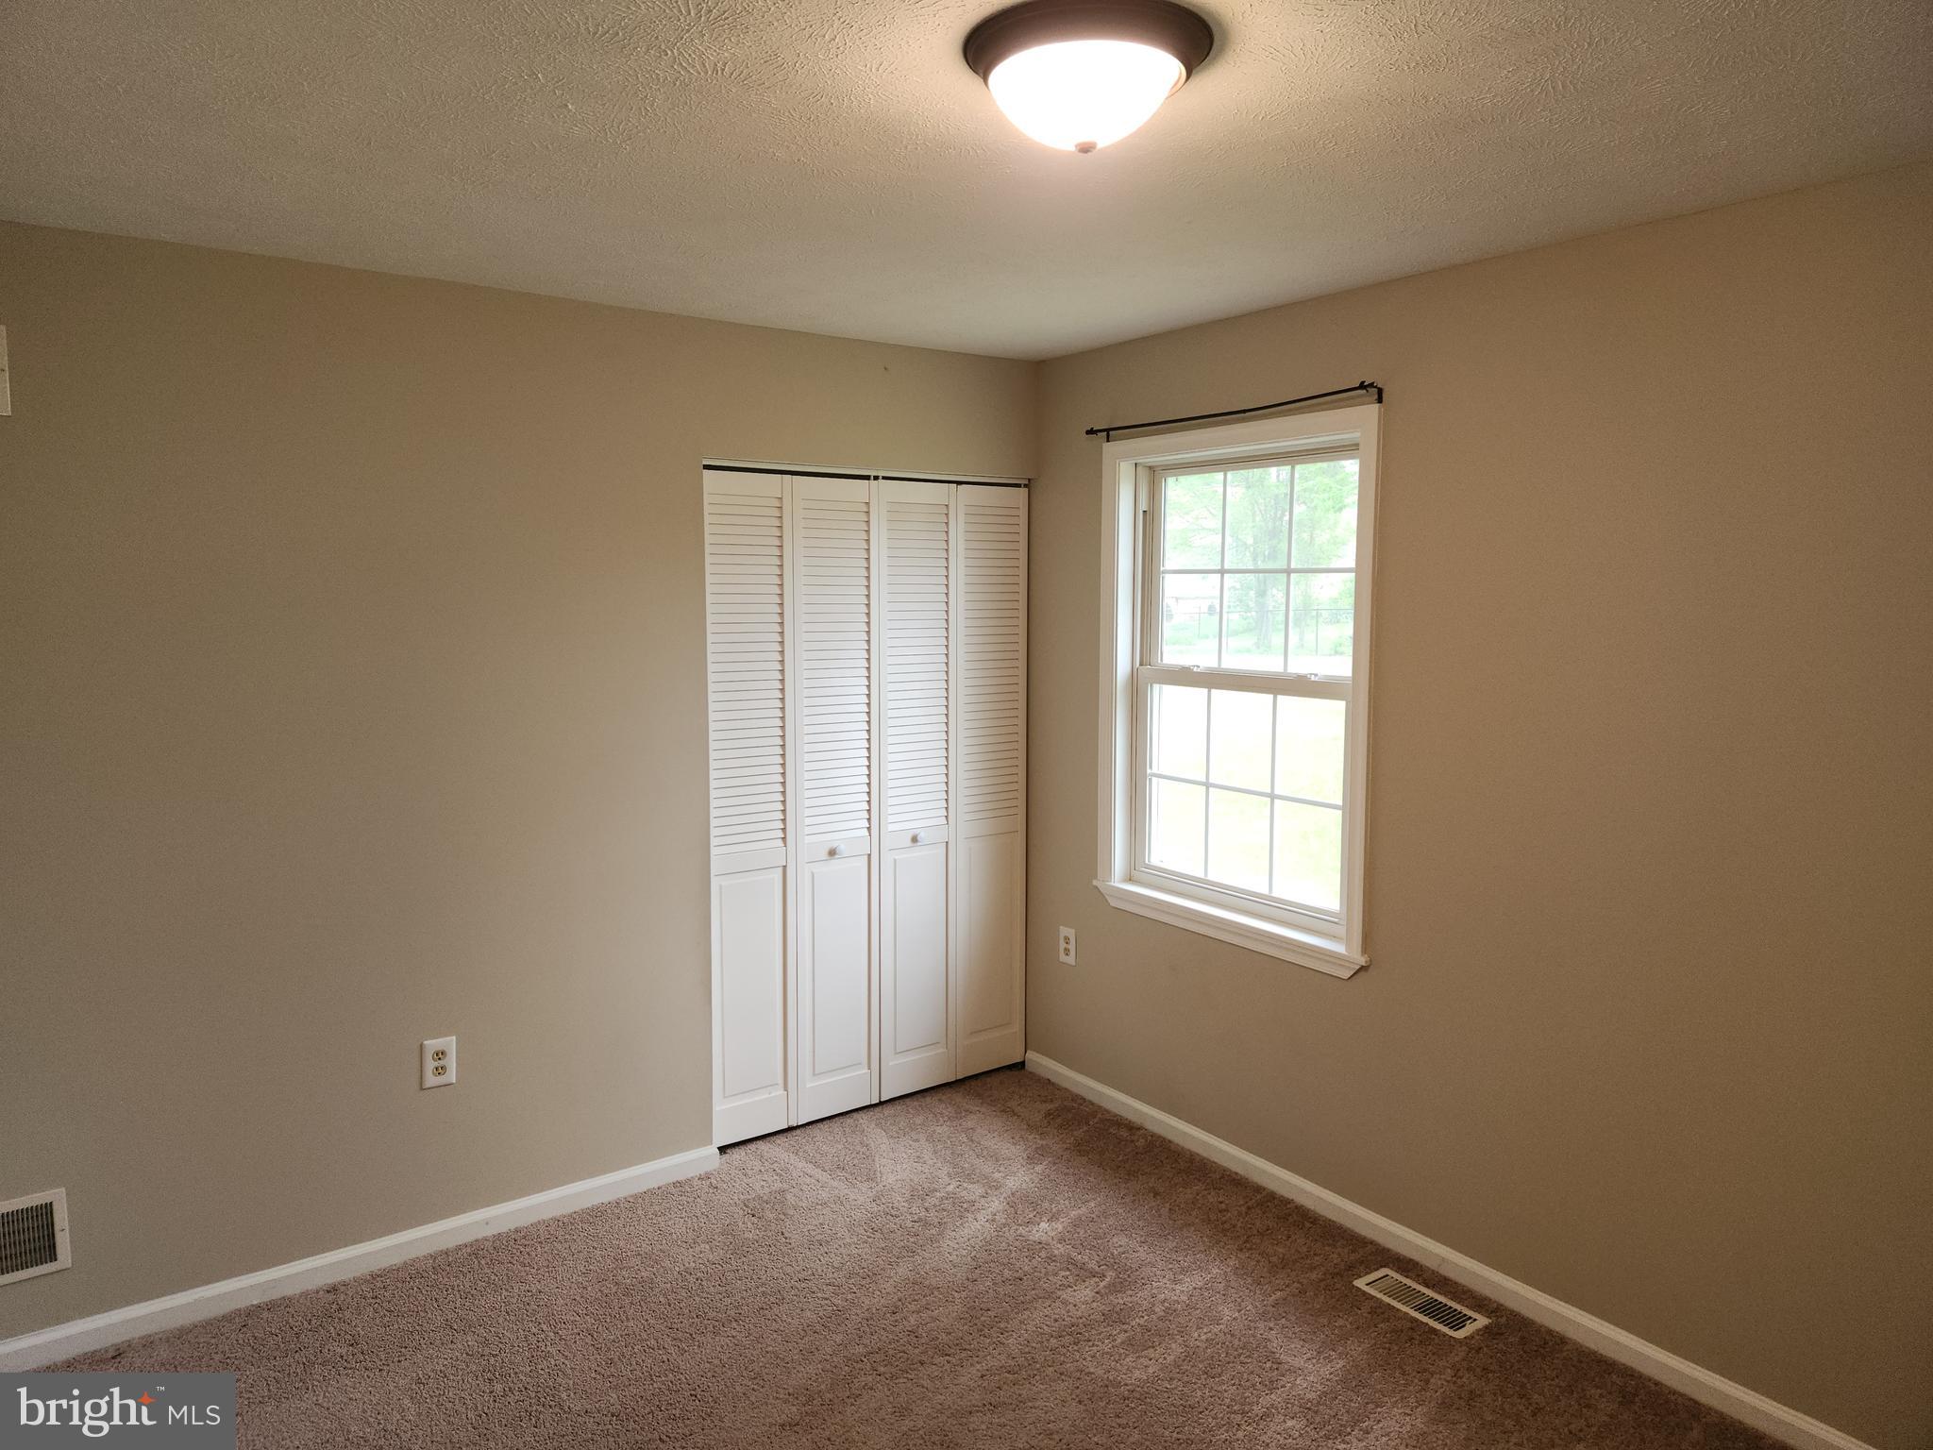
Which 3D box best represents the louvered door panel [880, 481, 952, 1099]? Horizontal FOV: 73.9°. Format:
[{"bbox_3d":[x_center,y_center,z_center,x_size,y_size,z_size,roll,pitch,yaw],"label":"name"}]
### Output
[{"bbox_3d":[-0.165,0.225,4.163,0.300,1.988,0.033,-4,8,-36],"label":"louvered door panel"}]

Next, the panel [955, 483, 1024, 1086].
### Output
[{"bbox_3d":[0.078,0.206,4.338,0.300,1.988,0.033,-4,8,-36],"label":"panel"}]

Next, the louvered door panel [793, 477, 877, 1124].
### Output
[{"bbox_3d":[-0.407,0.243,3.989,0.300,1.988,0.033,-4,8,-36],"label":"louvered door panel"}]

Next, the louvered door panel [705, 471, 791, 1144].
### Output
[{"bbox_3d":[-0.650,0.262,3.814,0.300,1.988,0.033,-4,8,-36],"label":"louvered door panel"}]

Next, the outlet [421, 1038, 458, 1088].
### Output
[{"bbox_3d":[-1.339,0.863,3.273,0.076,0.122,0.010,-4,8,-36],"label":"outlet"}]

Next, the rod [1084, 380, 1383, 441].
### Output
[{"bbox_3d":[0.698,-0.850,3.527,0.082,0.055,1.055,-4,8,-36],"label":"rod"}]

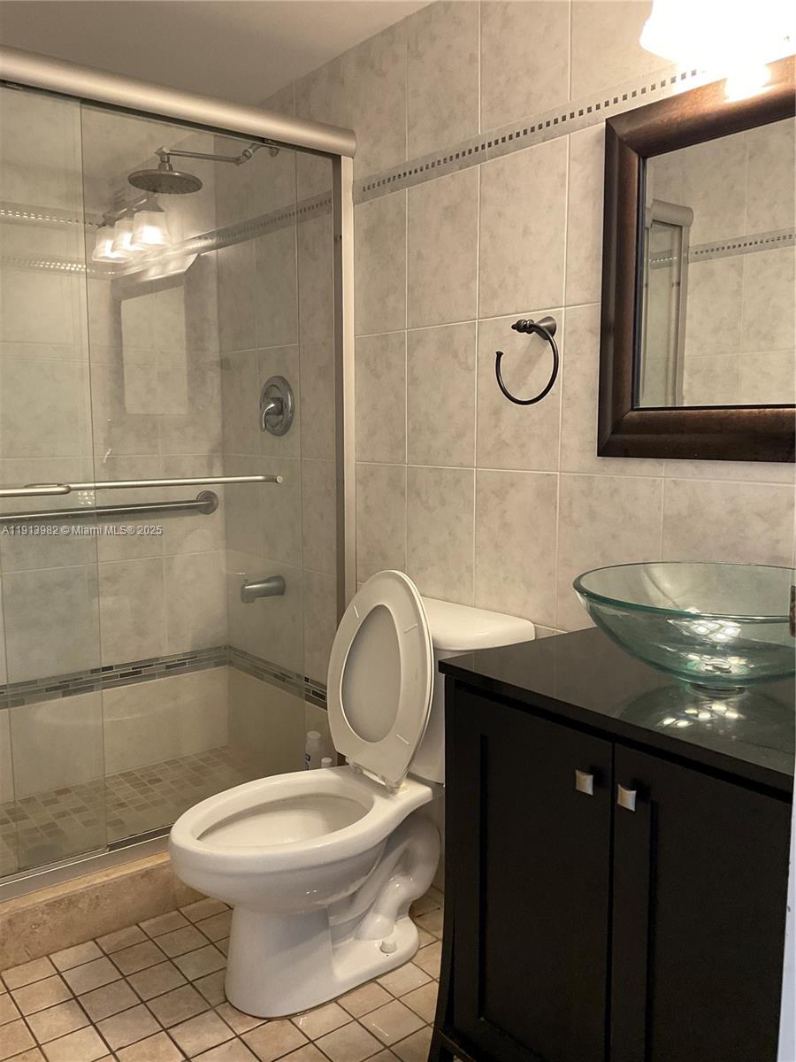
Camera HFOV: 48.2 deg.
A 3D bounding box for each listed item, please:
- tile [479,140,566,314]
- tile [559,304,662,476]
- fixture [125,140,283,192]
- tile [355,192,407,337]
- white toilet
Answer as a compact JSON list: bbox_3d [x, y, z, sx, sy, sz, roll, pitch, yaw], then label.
[{"bbox_3d":[0.262,-0.631,1.884,0.010,0.335,0.253,-5,8,-38],"label":"tile"},{"bbox_3d":[0.418,-0.275,1.725,0.010,0.335,0.253,-5,8,-38],"label":"tile"},{"bbox_3d":[-0.547,-1.047,2.506,0.436,0.211,0.205,-5,8,-38],"label":"fixture"},{"bbox_3d":[-0.052,-0.677,2.278,0.010,0.335,0.253,-5,8,-38],"label":"tile"},{"bbox_3d":[-0.138,0.517,1.905,0.735,0.845,0.475,-5,8,-38],"label":"white toilet"}]

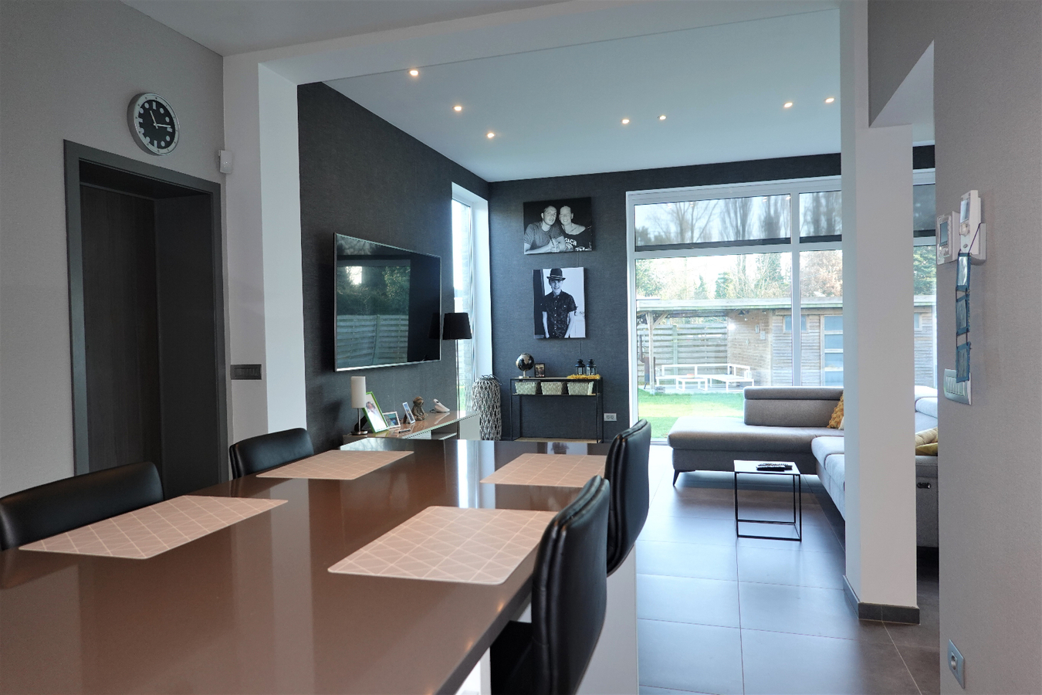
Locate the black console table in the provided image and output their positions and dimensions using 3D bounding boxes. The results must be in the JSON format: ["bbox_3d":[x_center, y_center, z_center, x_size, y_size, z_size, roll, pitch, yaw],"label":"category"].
[{"bbox_3d":[0.412,0.741,7.873,1.000,0.790,0.350,-1,1,16],"label":"black console table"}]

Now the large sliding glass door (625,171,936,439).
[{"bbox_3d":[2.970,-0.356,7.656,3.520,2.940,0.120,-1,1,16],"label":"large sliding glass door"}]

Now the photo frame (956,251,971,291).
[{"bbox_3d":[1.161,-0.199,1.823,0.012,0.098,0.101,-1,1,16],"label":"photo frame"}]

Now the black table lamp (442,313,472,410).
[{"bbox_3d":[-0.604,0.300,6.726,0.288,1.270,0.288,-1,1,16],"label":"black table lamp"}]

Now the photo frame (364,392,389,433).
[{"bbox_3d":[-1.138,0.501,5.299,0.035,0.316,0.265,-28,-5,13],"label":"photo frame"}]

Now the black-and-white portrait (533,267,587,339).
[{"bbox_3d":[0.442,-0.506,8.011,0.602,0.798,0.030,-1,1,16],"label":"black-and-white portrait"}]

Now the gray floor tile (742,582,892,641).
[{"bbox_3d":[1.348,1.236,3.274,0.600,0.010,0.600,-1,1,16],"label":"gray floor tile"}]

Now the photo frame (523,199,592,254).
[{"bbox_3d":[0.427,-1.390,7.991,0.801,0.602,0.030,-1,1,16],"label":"photo frame"}]

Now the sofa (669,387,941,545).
[{"bbox_3d":[2.178,0.772,5.131,2.190,0.780,2.870,-1,1,16],"label":"sofa"}]

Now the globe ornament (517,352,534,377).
[{"bbox_3d":[0.050,0.214,8.231,0.222,0.290,0.220,-1,1,0],"label":"globe ornament"}]

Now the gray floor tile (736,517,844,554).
[{"bbox_3d":[1.689,1.207,4.429,0.600,0.010,0.600,-1,1,16],"label":"gray floor tile"}]

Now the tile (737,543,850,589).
[{"bbox_3d":[1.505,1.210,3.811,0.600,0.010,0.595,-1,1,16],"label":"tile"}]

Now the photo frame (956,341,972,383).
[{"bbox_3d":[1.169,0.042,1.836,0.012,0.100,0.107,-1,1,16],"label":"photo frame"}]

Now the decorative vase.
[{"bbox_3d":[-0.349,0.724,7.216,0.318,0.883,0.318,-1,1,0],"label":"decorative vase"}]

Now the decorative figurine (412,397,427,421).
[{"bbox_3d":[-0.892,0.522,6.114,0.125,0.212,0.150,0,1,42],"label":"decorative figurine"}]

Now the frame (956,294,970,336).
[{"bbox_3d":[1.135,-0.083,1.786,0.015,0.105,0.078,-1,1,14],"label":"frame"}]

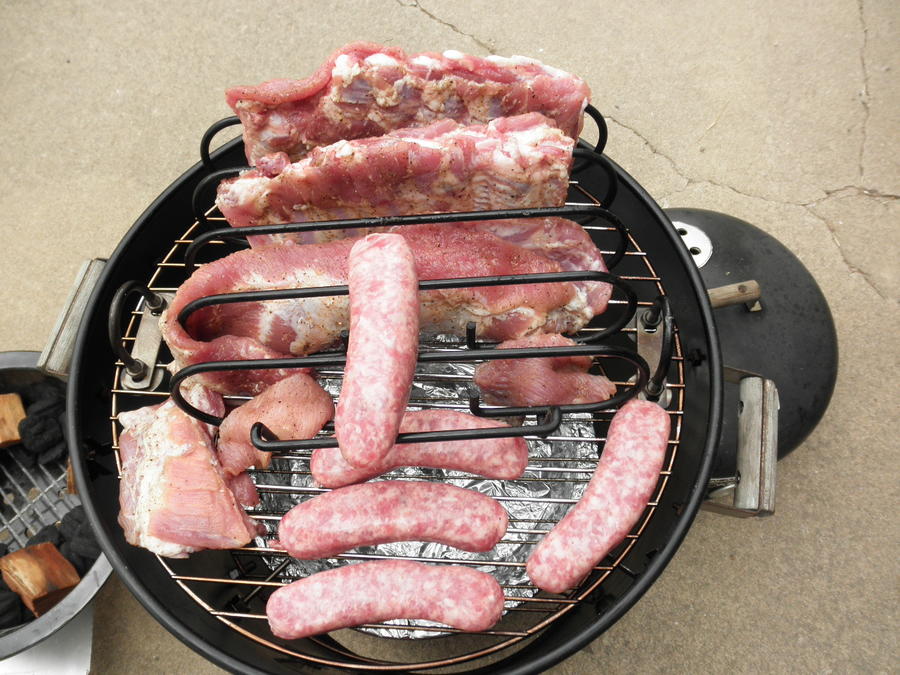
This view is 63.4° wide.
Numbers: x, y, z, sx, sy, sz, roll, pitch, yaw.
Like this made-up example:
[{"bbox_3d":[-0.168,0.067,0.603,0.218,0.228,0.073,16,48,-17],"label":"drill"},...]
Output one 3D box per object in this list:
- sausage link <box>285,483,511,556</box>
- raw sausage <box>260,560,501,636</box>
[{"bbox_3d":[-0.032,0.113,0.449,0.140,0.037,0.046,-2,65,3],"label":"sausage link"},{"bbox_3d":[-0.035,0.157,0.429,0.141,0.036,0.046,-1,65,3],"label":"raw sausage"}]

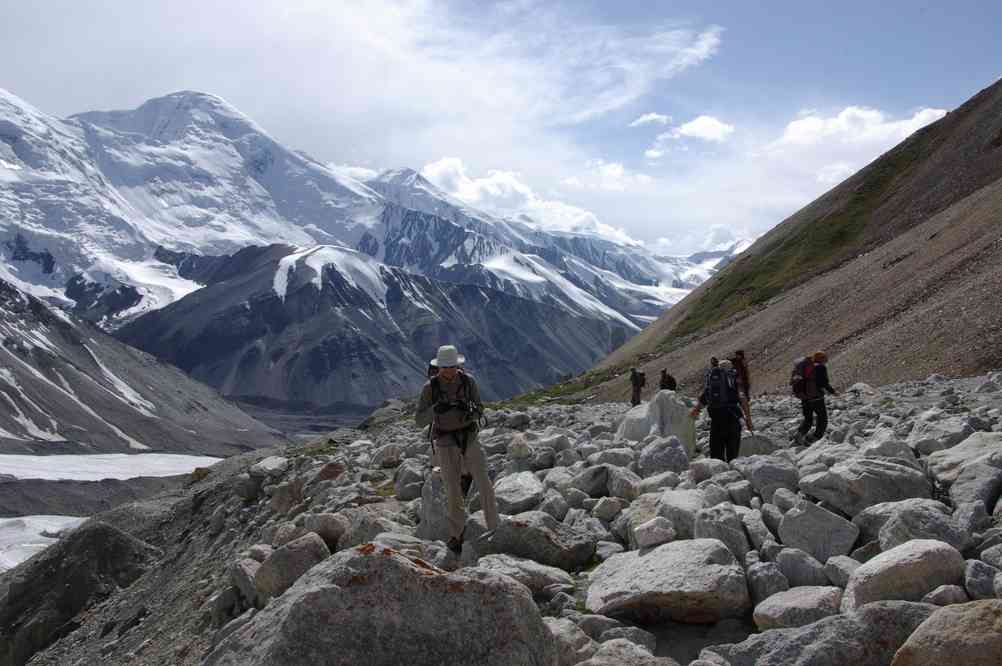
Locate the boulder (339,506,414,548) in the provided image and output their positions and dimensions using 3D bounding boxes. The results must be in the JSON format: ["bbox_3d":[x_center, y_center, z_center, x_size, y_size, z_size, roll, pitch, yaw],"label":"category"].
[{"bbox_3d":[-1.225,1.929,9.100,0.760,0.450,0.620,0,-1,0],"label":"boulder"}]

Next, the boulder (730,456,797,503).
[{"bbox_3d":[3.217,1.809,11.200,0.785,0.584,0.628,0,-1,0],"label":"boulder"}]

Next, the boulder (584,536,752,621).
[{"bbox_3d":[1.182,1.755,6.550,1.159,0.508,0.835,0,-1,0],"label":"boulder"}]

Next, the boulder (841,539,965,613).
[{"bbox_3d":[2.905,1.764,6.650,0.850,0.496,0.595,0,-1,-20],"label":"boulder"}]

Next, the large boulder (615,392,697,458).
[{"bbox_3d":[2.501,1.511,14.800,1.252,1.160,0.939,0,-1,0],"label":"large boulder"}]

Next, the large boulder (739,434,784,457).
[{"bbox_3d":[4.592,2.016,16.300,0.900,0.450,0.750,0,-1,0],"label":"large boulder"}]

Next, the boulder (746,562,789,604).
[{"bbox_3d":[1.966,1.863,6.750,0.296,0.359,0.281,0,-1,0],"label":"boulder"}]

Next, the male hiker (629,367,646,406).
[{"bbox_3d":[6.294,2.495,42.000,0.620,1.750,0.550,0,-1,16],"label":"male hiker"}]

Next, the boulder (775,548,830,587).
[{"bbox_3d":[2.399,1.866,7.300,0.450,0.340,0.420,0,-1,0],"label":"boulder"}]

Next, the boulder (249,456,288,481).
[{"bbox_3d":[-3.419,2.000,13.500,0.558,0.352,0.418,0,-1,0],"label":"boulder"}]

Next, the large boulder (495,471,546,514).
[{"bbox_3d":[0.222,1.912,11.000,0.630,0.530,0.620,0,-1,0],"label":"large boulder"}]

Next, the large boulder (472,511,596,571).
[{"bbox_3d":[0.294,1.886,8.300,1.120,0.550,0.800,0,-1,0],"label":"large boulder"}]

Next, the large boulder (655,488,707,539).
[{"bbox_3d":[1.777,1.797,9.100,0.529,0.490,0.476,0,-1,0],"label":"large boulder"}]

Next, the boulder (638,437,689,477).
[{"bbox_3d":[2.289,1.741,12.900,0.692,0.560,0.554,0,-1,0],"label":"boulder"}]

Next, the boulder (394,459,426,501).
[{"bbox_3d":[-1.161,1.900,11.900,0.460,0.540,0.500,0,-1,0],"label":"boulder"}]

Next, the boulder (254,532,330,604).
[{"bbox_3d":[-1.673,1.907,7.400,0.620,0.560,0.580,0,-1,0],"label":"boulder"}]

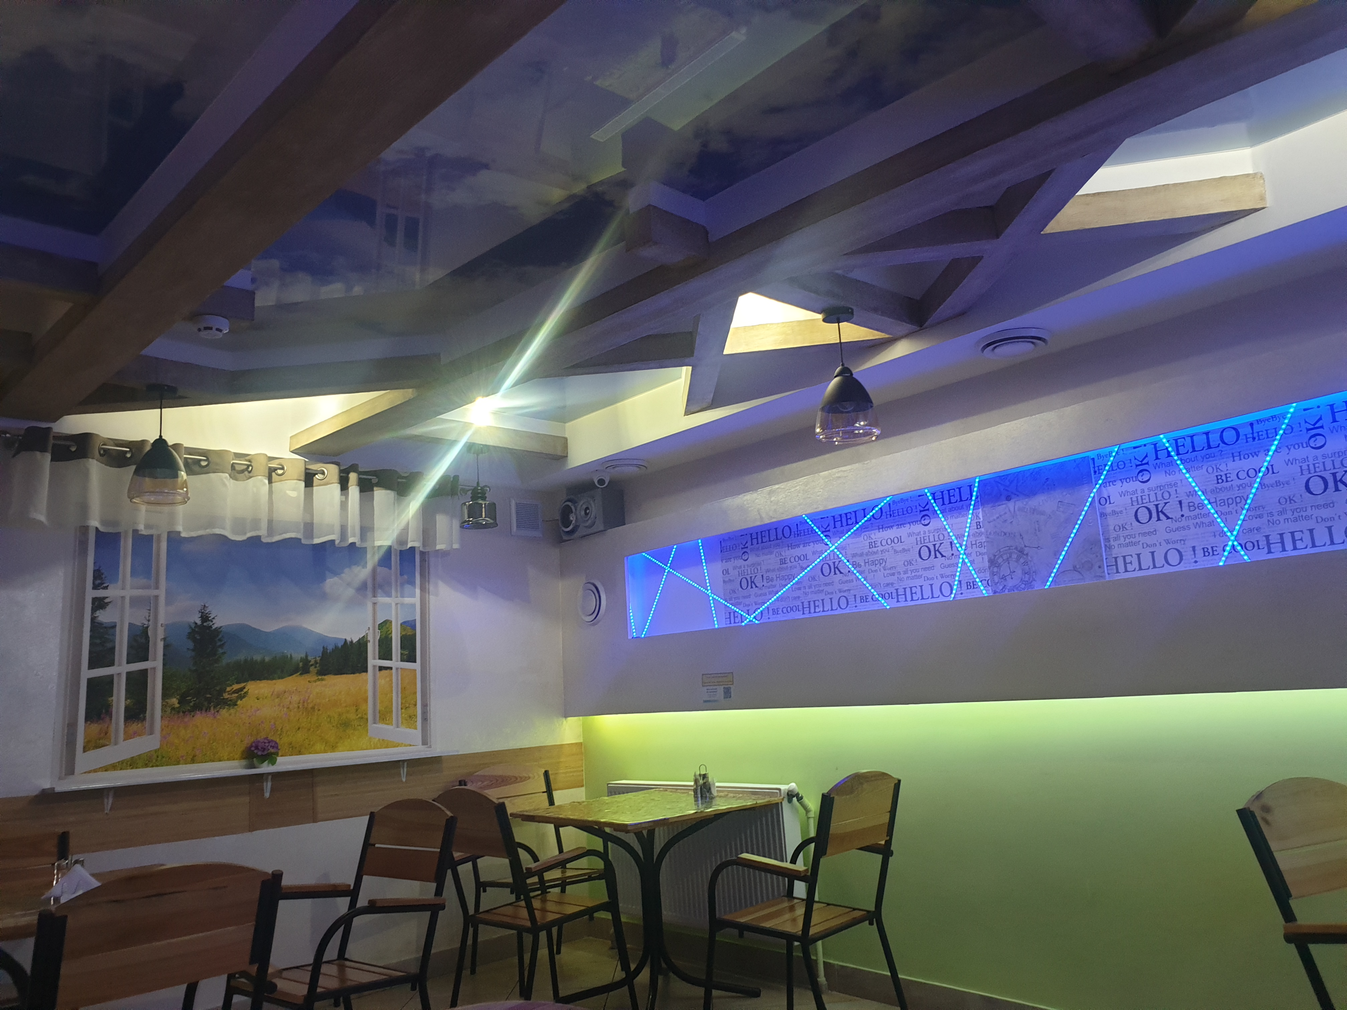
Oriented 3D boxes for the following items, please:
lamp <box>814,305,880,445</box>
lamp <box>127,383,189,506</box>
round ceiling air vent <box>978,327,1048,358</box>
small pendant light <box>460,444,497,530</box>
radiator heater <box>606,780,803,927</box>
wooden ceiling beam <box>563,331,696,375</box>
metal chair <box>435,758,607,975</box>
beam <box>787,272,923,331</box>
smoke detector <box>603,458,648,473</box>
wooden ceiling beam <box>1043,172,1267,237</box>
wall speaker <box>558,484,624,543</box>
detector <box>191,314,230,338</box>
[{"bbox_3d":[0.565,-0.434,3.336,0.213,0.431,0.213,-3,-10,-1],"label":"lamp"},{"bbox_3d":[-1.846,-0.224,3.635,0.220,0.415,0.220,6,-14,-41],"label":"lamp"},{"bbox_3d":[1.103,-0.521,3.281,0.220,0.030,0.220,-3,-11,-1],"label":"round ceiling air vent"},{"bbox_3d":[-0.939,-0.090,4.873,0.181,0.373,0.181,-3,-10,-1],"label":"small pendant light"},{"bbox_3d":[0.109,1.528,4.435,0.102,0.584,1.132,6,-14,-41],"label":"radiator heater"},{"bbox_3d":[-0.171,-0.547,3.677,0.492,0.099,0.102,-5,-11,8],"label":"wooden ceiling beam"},{"bbox_3d":[-0.602,1.663,4.655,0.522,0.915,0.614,6,-14,-41],"label":"metal chair"},{"bbox_3d":[0.562,-0.701,3.381,0.754,0.109,0.115,6,-14,-43],"label":"beam"},{"bbox_3d":[-0.242,-0.185,5.126,0.216,0.030,0.216,-3,-10,-1],"label":"smoke detector"},{"bbox_3d":[1.272,-0.797,2.756,0.584,0.099,0.107,-5,-11,8],"label":"wooden ceiling beam"},{"bbox_3d":[-0.422,0.058,5.317,0.289,0.218,0.168,-11,-13,37],"label":"wall speaker"},{"bbox_3d":[-1.390,-0.527,3.036,0.106,0.044,0.106,2,-12,-25],"label":"detector"}]

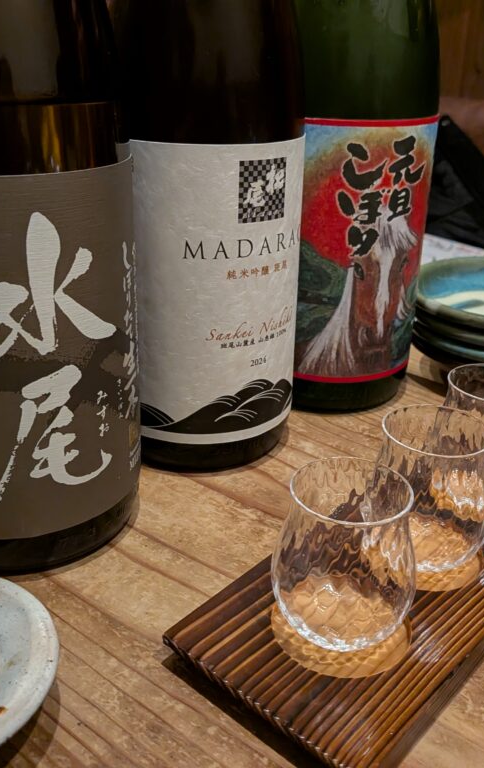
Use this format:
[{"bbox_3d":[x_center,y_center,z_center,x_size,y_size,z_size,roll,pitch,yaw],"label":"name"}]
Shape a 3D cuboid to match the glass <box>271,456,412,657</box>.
[{"bbox_3d":[0.036,0.063,0.249,0.051,0.062,0.051,2,25,0],"label":"glass"}]

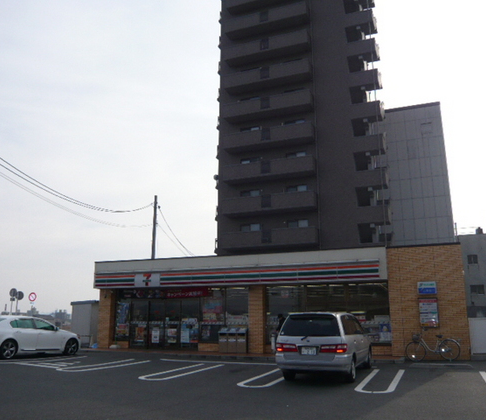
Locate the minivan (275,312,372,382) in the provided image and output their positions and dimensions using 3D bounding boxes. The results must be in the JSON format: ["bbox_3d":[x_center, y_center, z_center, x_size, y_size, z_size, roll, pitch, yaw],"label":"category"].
[{"bbox_3d":[2.504,3.638,12.513,1.770,1.720,4.720,-6,-14,22],"label":"minivan"}]

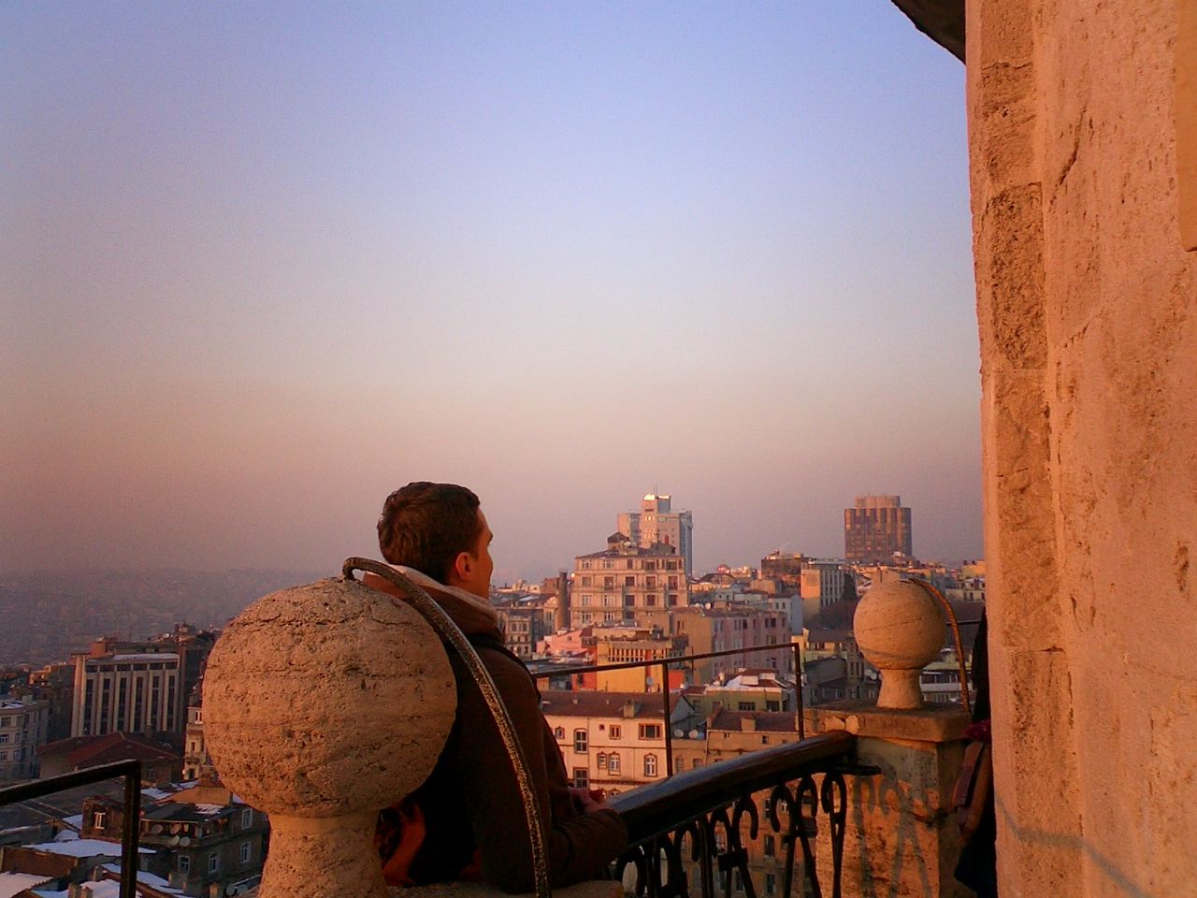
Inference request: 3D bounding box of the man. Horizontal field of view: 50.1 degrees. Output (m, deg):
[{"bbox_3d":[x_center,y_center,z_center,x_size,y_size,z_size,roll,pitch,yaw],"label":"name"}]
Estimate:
[{"bbox_3d":[-0.212,0.909,2.392,0.500,1.700,0.540,5,-7,-44],"label":"man"}]

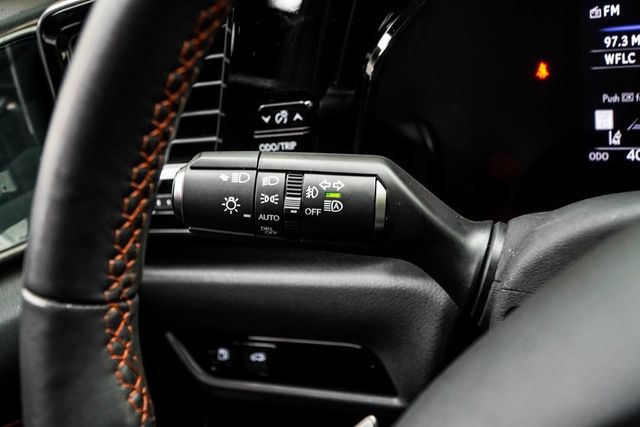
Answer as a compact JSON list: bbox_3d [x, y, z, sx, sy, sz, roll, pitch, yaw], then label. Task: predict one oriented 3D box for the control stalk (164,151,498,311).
[{"bbox_3d":[0.006,0.006,0.297,0.126,0.056,0.050,3,11,2],"label":"control stalk"}]

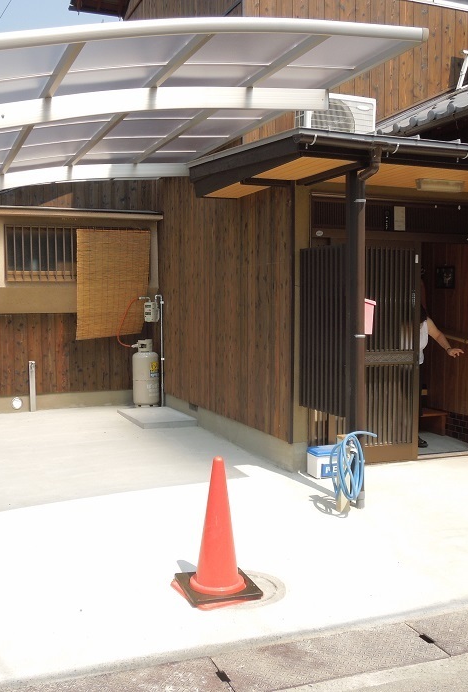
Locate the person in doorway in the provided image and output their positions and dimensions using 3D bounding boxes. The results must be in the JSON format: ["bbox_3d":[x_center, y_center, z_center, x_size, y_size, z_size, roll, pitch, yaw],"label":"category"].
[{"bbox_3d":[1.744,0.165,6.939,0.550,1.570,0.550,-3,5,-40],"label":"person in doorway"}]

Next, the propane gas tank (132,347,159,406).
[{"bbox_3d":[-1.107,0.360,9.327,0.325,0.880,0.325,-1,4,-22],"label":"propane gas tank"}]

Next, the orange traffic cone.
[{"bbox_3d":[-0.080,0.919,3.832,0.380,0.700,0.380,-1,4,-19],"label":"orange traffic cone"}]

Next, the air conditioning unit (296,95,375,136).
[{"bbox_3d":[0.940,-2.020,6.973,0.750,0.550,0.280,-1,4,-22],"label":"air conditioning unit"}]

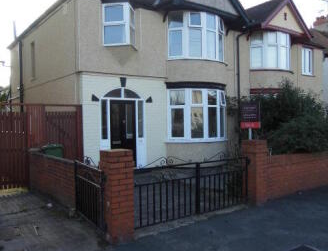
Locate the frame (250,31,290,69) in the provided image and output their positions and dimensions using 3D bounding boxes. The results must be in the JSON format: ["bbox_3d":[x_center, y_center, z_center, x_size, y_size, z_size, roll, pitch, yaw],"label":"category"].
[{"bbox_3d":[4.656,-2.979,12.976,2.714,1.479,0.648,-2,1,-37],"label":"frame"}]

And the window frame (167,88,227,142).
[{"bbox_3d":[1.421,-0.345,10.546,2.785,1.661,0.668,-2,1,-37],"label":"window frame"}]

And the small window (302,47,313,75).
[{"bbox_3d":[6.837,-2.995,15.016,0.871,1.266,0.122,-2,1,-37],"label":"small window"}]

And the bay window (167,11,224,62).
[{"bbox_3d":[1.402,-2.867,10.524,2.724,1.519,0.668,-2,1,-37],"label":"bay window"}]

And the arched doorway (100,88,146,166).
[{"bbox_3d":[-1.125,0.134,9.082,1.408,2.360,0.162,-2,1,-37],"label":"arched doorway"}]

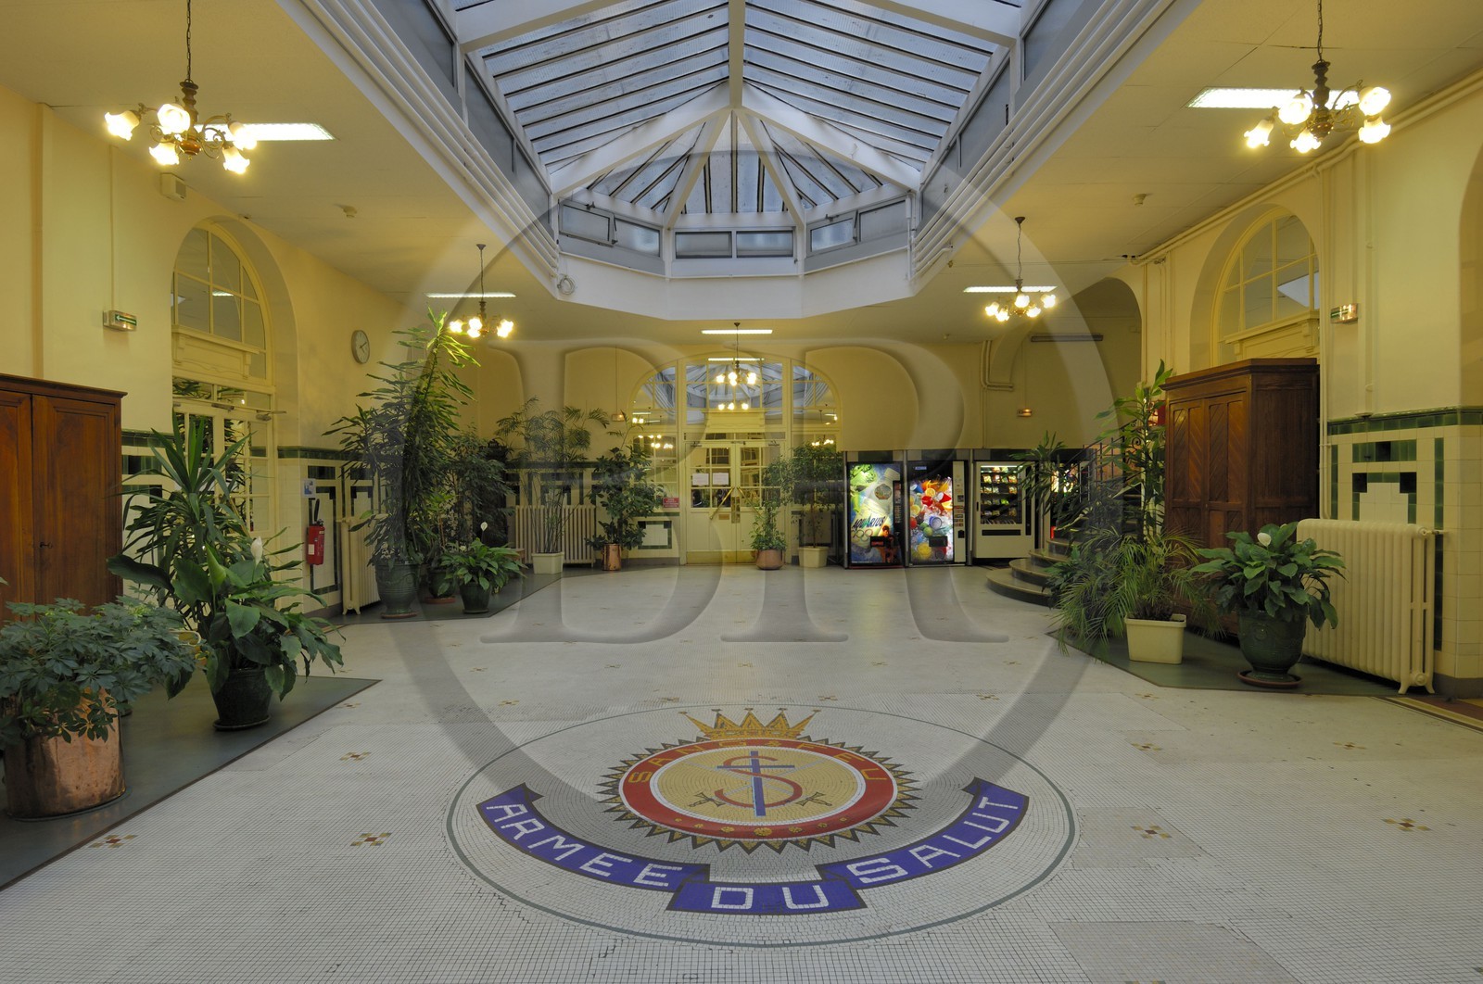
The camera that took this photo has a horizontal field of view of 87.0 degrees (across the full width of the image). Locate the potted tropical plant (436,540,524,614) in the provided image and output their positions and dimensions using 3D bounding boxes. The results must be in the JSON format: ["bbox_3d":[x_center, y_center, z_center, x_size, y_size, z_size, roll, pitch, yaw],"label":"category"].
[{"bbox_3d":[-3.028,0.978,9.100,0.970,0.850,0.920,0,1,-1],"label":"potted tropical plant"}]

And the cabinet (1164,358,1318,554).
[{"bbox_3d":[4.540,0.104,7.220,0.590,2.460,1.390,0,1,0],"label":"cabinet"}]

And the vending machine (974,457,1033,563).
[{"bbox_3d":[4.563,0.361,13.930,1.020,1.800,0.880,0,1,-1],"label":"vending machine"}]

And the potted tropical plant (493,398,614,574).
[{"bbox_3d":[-3.071,-0.076,12.750,1.800,2.850,1.550,0,1,-1],"label":"potted tropical plant"}]

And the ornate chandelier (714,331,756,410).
[{"bbox_3d":[-0.093,-2.083,12.550,0.670,1.170,0.670,-1,1,-1],"label":"ornate chandelier"}]

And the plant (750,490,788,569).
[{"bbox_3d":[0.480,0.660,13.500,0.670,1.340,0.620,-1,1,-1],"label":"plant"}]

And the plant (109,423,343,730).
[{"bbox_3d":[-3.110,0.469,4.740,1.300,1.780,1.220,0,1,0],"label":"plant"}]

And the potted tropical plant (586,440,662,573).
[{"bbox_3d":[-2.036,0.222,13.600,1.330,2.260,1.150,-1,1,-1],"label":"potted tropical plant"}]

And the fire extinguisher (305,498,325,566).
[{"bbox_3d":[-4.180,0.398,7.670,0.180,0.650,0.170,0,1,0],"label":"fire extinguisher"}]

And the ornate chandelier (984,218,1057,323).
[{"bbox_3d":[2.702,-2.146,7.580,0.680,1.030,0.680,0,1,-1],"label":"ornate chandelier"}]

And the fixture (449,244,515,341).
[{"bbox_3d":[-2.759,-2.130,8.330,0.680,1.030,0.680,0,1,-1],"label":"fixture"}]

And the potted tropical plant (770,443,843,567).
[{"bbox_3d":[1.131,0.220,13.500,1.250,2.120,1.050,0,1,-1],"label":"potted tropical plant"}]

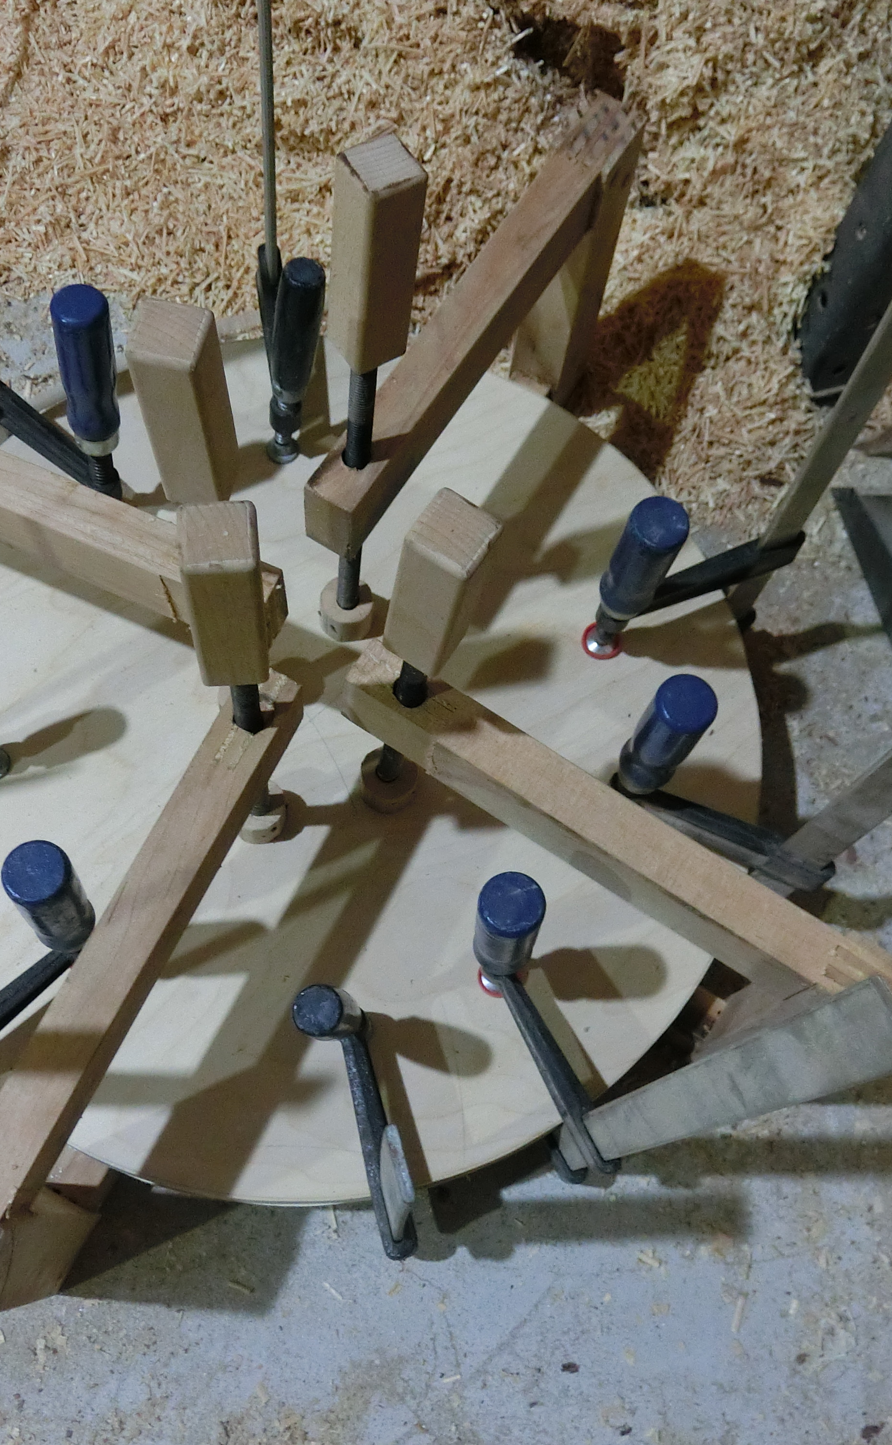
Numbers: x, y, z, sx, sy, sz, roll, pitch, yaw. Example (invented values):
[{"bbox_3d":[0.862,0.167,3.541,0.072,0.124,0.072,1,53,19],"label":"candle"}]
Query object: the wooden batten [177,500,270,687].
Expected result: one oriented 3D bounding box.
[{"bbox_3d":[-0.090,-0.050,0.576,0.029,0.115,0.029,-3,71,-6],"label":"wooden batten"}]

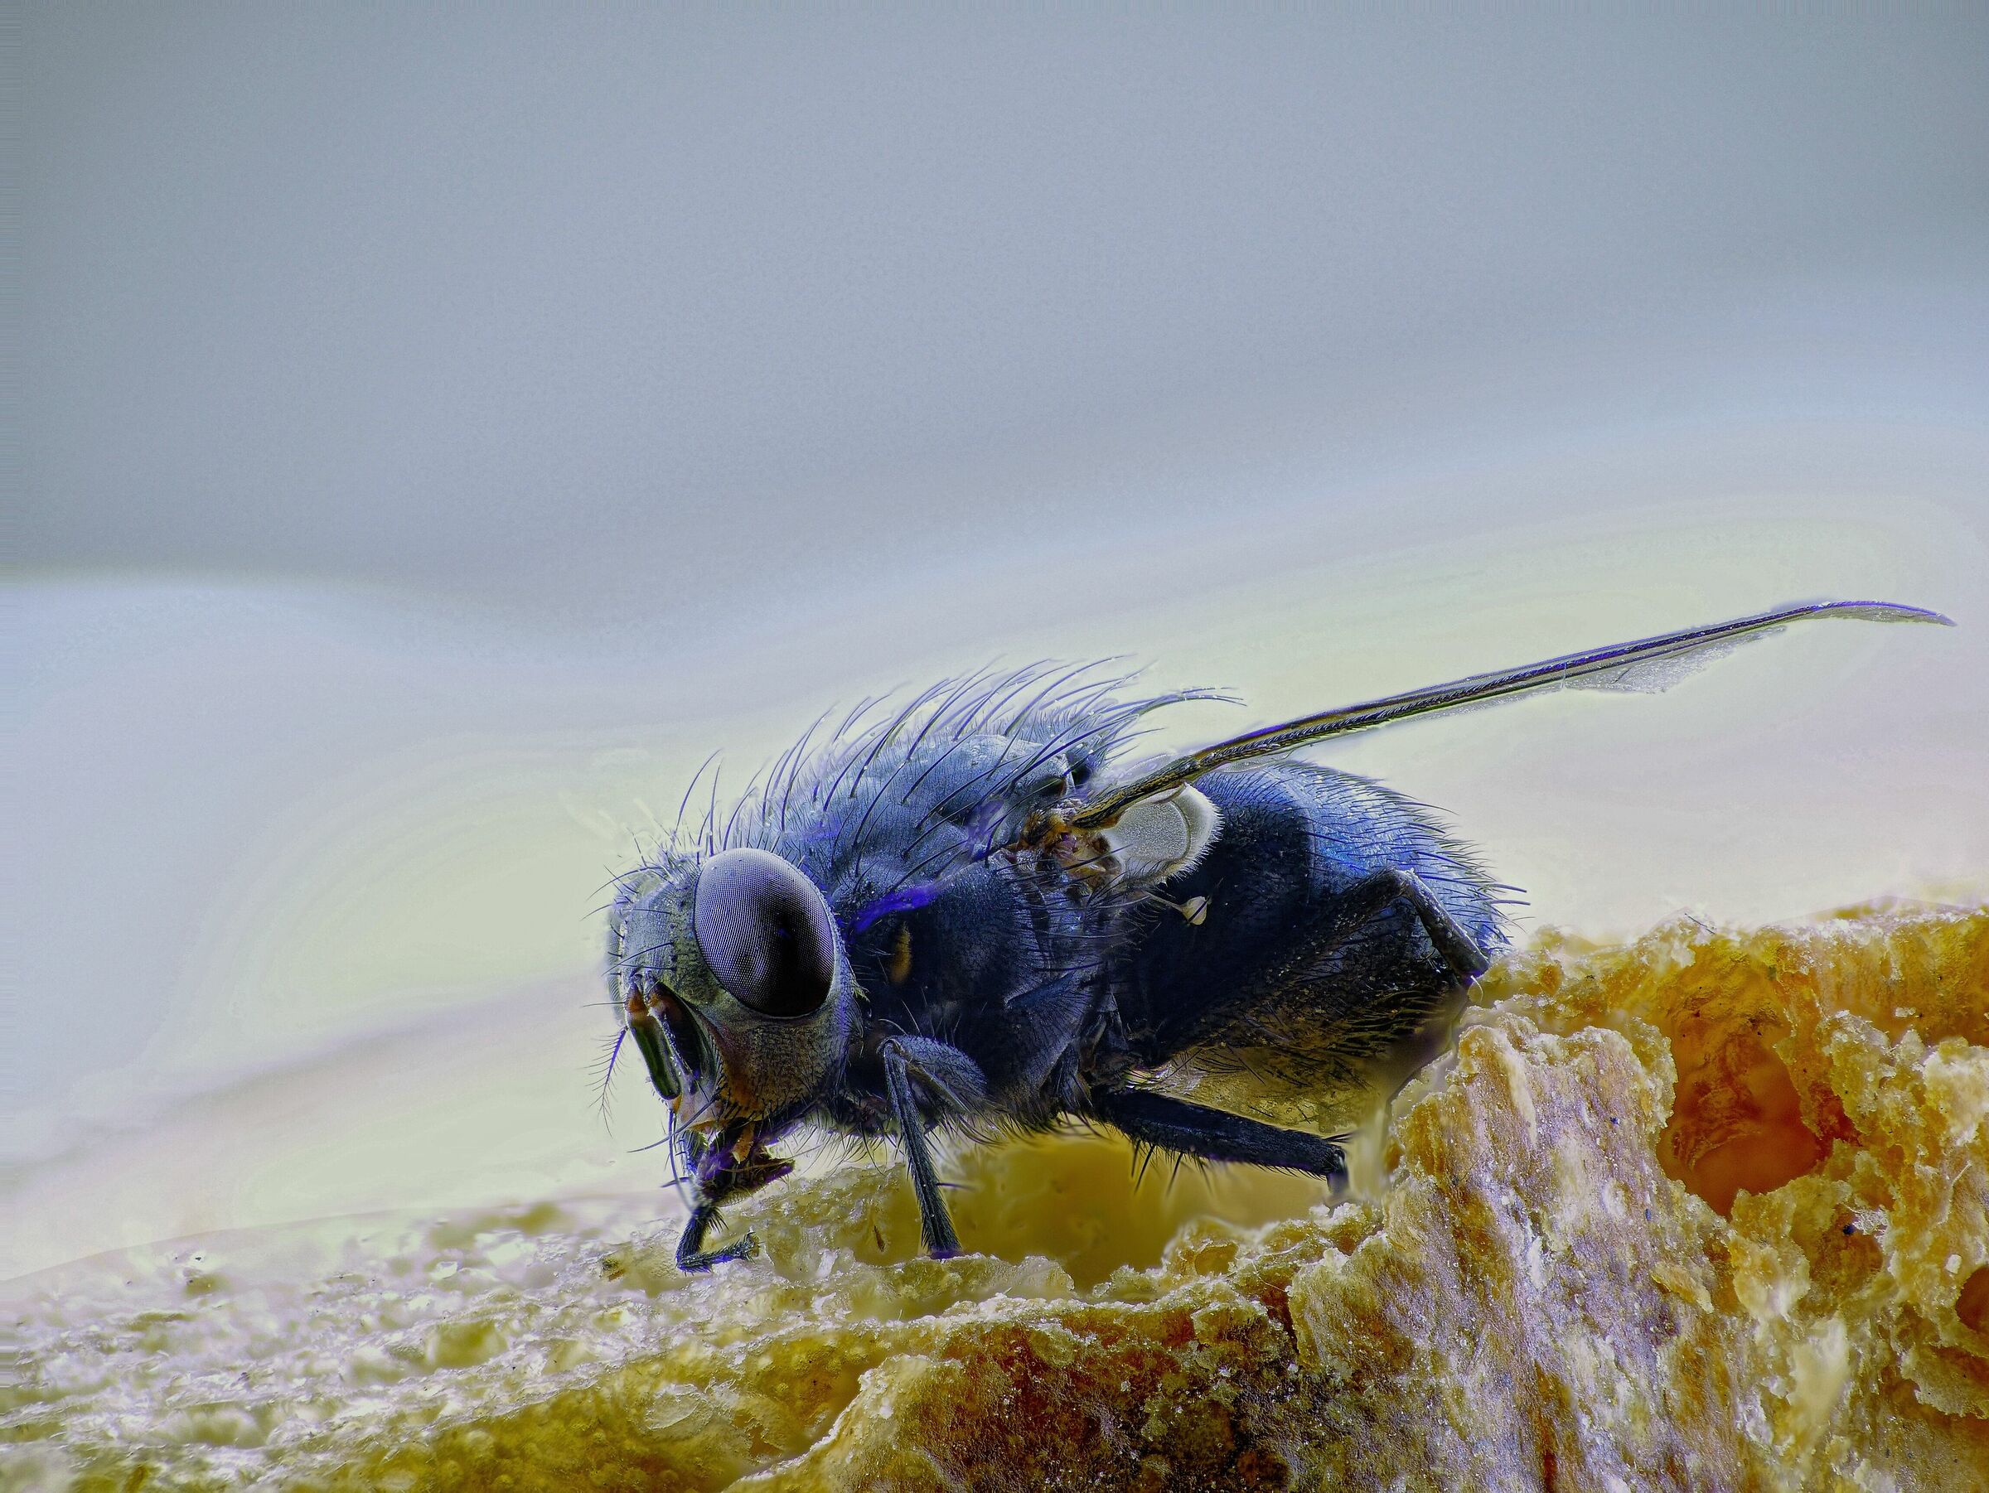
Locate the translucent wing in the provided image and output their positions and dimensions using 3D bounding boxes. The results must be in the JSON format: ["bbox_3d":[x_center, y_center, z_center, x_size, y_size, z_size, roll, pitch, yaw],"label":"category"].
[{"bbox_3d":[0.005,0.000,0.142,0.009,0.001,0.003,-14,-5,0],"label":"translucent wing"}]

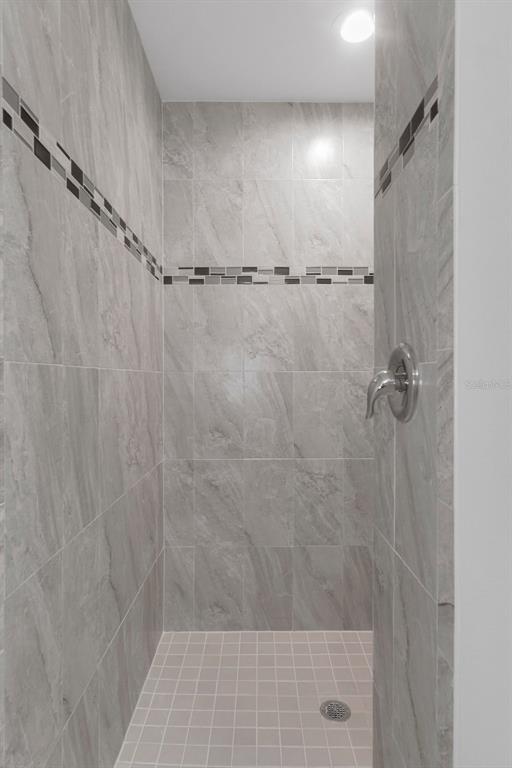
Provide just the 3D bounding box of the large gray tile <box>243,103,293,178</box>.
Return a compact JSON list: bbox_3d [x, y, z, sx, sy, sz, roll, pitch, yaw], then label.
[{"bbox_3d":[0.059,-1.163,1.944,0.234,0.366,0.010,0,1,0],"label":"large gray tile"}]

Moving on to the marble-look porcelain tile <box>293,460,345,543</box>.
[{"bbox_3d":[0.295,0.562,1.925,0.232,0.405,0.010,0,1,0],"label":"marble-look porcelain tile"}]

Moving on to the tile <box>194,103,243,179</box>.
[{"bbox_3d":[-0.179,-1.163,1.945,0.236,0.367,0.010,0,1,0],"label":"tile"}]

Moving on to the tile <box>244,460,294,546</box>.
[{"bbox_3d":[0.064,0.590,2.013,0.245,0.431,0.010,0,1,0],"label":"tile"}]

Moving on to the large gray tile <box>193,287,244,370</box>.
[{"bbox_3d":[-0.180,-0.264,1.953,0.237,0.408,0.010,0,1,0],"label":"large gray tile"}]

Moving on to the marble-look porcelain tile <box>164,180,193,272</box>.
[{"bbox_3d":[-0.364,-0.759,1.925,0.139,0.410,0.010,0,1,0],"label":"marble-look porcelain tile"}]

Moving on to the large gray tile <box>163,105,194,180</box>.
[{"bbox_3d":[-0.378,-1.187,1.991,0.151,0.376,0.010,0,1,0],"label":"large gray tile"}]

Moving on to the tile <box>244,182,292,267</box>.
[{"bbox_3d":[0.061,-0.788,1.995,0.243,0.421,0.010,0,1,0],"label":"tile"}]

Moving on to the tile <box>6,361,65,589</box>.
[{"bbox_3d":[-0.444,0.168,0.817,0.010,0.412,0.214,0,1,0],"label":"tile"}]

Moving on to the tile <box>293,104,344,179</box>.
[{"bbox_3d":[0.306,-1.186,1.990,0.245,0.372,0.010,0,1,0],"label":"tile"}]

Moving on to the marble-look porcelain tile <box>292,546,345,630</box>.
[{"bbox_3d":[0.302,0.993,1.963,0.244,0.408,0.010,0,1,0],"label":"marble-look porcelain tile"}]

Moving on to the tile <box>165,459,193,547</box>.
[{"bbox_3d":[-0.373,0.576,1.961,0.142,0.417,0.010,0,1,0],"label":"tile"}]

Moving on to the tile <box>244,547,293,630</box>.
[{"bbox_3d":[0.059,0.993,1.964,0.237,0.408,0.010,0,1,0],"label":"tile"}]

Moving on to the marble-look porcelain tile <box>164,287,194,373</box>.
[{"bbox_3d":[-0.379,-0.268,2.002,0.149,0.423,0.010,0,1,0],"label":"marble-look porcelain tile"}]

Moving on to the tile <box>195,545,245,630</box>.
[{"bbox_3d":[-0.175,0.971,1.925,0.232,0.404,0.010,0,1,0],"label":"tile"}]

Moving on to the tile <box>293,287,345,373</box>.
[{"bbox_3d":[0.309,-0.269,2.001,0.246,0.422,0.010,0,1,0],"label":"tile"}]

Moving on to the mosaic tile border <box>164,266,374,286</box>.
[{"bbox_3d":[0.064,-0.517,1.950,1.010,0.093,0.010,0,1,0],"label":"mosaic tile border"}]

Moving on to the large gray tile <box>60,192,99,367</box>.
[{"bbox_3d":[-0.444,-0.244,1.029,0.010,0.399,0.201,0,1,0],"label":"large gray tile"}]

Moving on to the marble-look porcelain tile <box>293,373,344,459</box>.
[{"bbox_3d":[0.301,0.153,1.956,0.243,0.418,0.010,0,1,0],"label":"marble-look porcelain tile"}]

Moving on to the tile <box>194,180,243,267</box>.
[{"bbox_3d":[-0.180,-0.770,1.949,0.237,0.409,0.010,0,1,0],"label":"tile"}]

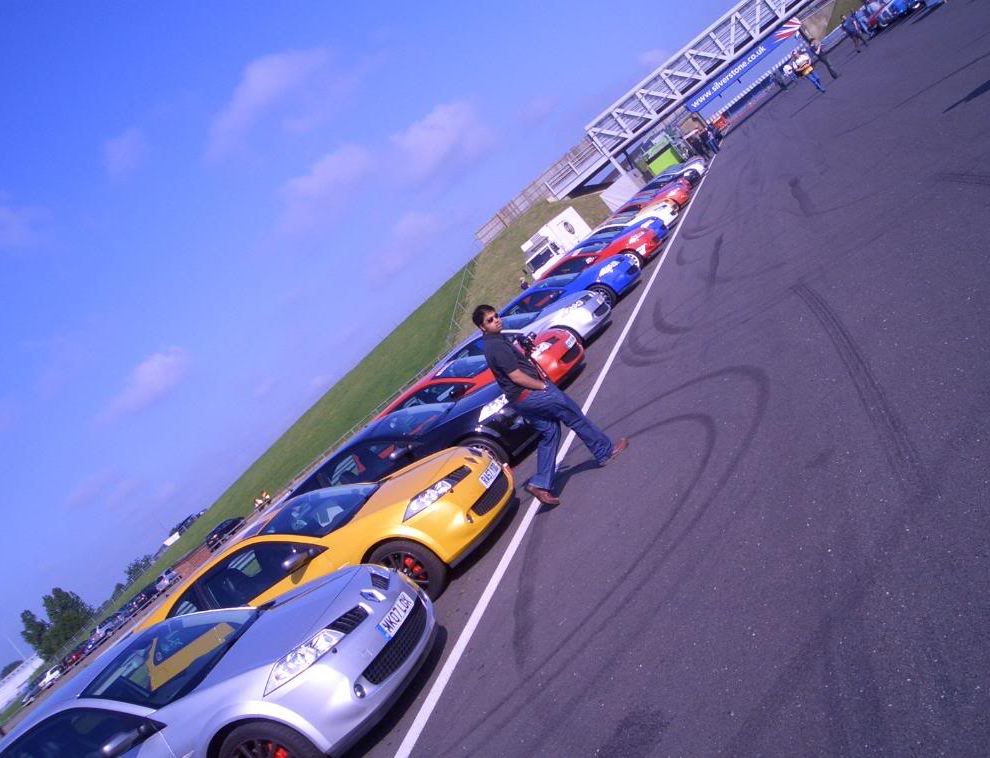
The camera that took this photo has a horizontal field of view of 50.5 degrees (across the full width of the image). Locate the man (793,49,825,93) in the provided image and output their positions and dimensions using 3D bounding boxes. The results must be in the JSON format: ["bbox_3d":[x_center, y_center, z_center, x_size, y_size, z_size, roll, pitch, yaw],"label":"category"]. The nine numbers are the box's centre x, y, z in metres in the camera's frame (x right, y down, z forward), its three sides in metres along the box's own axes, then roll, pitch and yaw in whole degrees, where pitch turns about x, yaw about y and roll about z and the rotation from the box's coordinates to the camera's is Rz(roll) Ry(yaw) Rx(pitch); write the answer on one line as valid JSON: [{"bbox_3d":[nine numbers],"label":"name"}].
[{"bbox_3d":[11.101,-10.888,37.200,0.620,1.790,0.420,-39,3,23],"label":"man"}]

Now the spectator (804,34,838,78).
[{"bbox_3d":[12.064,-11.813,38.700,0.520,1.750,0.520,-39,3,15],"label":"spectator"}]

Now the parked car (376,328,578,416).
[{"bbox_3d":[-0.604,0.480,16.365,4.230,1.440,1.790,-38,3,21],"label":"parked car"}]

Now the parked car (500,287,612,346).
[{"bbox_3d":[0.180,-0.323,18.735,4.230,1.440,1.820,-39,3,20],"label":"parked car"}]

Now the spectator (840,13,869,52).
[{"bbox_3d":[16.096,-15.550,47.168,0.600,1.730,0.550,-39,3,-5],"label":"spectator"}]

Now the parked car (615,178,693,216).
[{"bbox_3d":[4.819,-5.418,36.615,4.150,1.440,1.780,-38,3,19],"label":"parked car"}]

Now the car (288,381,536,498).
[{"bbox_3d":[-1.129,1.150,12.925,4.230,1.440,1.820,-39,3,19],"label":"car"}]

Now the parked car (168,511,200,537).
[{"bbox_3d":[-48.227,22.807,164.541,4.300,1.600,1.800,-38,3,20],"label":"parked car"}]

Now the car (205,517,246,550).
[{"bbox_3d":[-25.120,14.127,97.880,1.800,1.540,4.300,-38,4,26],"label":"car"}]

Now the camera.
[{"bbox_3d":[0.277,-0.311,8.950,0.170,0.150,0.140,-39,3,10],"label":"camera"}]

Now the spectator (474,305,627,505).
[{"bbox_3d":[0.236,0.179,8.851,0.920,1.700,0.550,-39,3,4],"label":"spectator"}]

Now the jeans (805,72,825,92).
[{"bbox_3d":[11.318,-10.559,37.100,0.400,0.920,0.300,-39,3,23],"label":"jeans"}]

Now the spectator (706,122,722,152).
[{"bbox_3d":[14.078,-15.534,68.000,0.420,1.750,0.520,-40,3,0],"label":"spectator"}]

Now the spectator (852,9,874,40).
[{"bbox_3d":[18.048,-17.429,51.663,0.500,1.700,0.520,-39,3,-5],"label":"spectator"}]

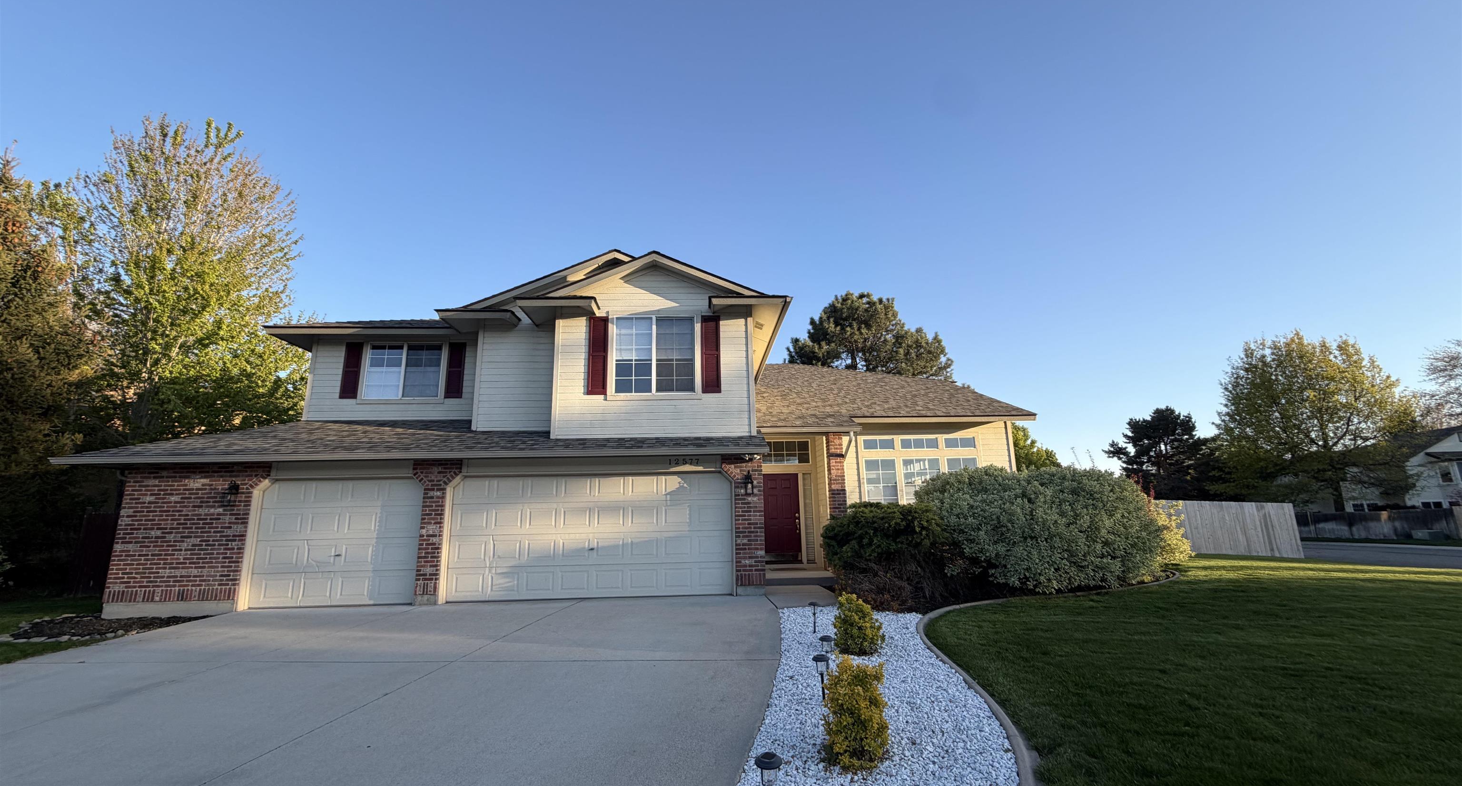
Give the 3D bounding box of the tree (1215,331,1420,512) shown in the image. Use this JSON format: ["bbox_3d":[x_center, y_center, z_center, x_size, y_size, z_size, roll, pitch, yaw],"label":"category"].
[{"bbox_3d":[35.748,2.315,35.974,9.000,12.600,9.000,-1,-11,-3],"label":"tree"}]

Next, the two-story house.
[{"bbox_3d":[-2.537,1.157,16.683,17.900,7.200,13.000,-1,-11,-3],"label":"two-story house"}]

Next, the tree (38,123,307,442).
[{"bbox_3d":[-15.889,-1.631,16.878,5.900,13.400,5.900,-1,-11,-3],"label":"tree"}]

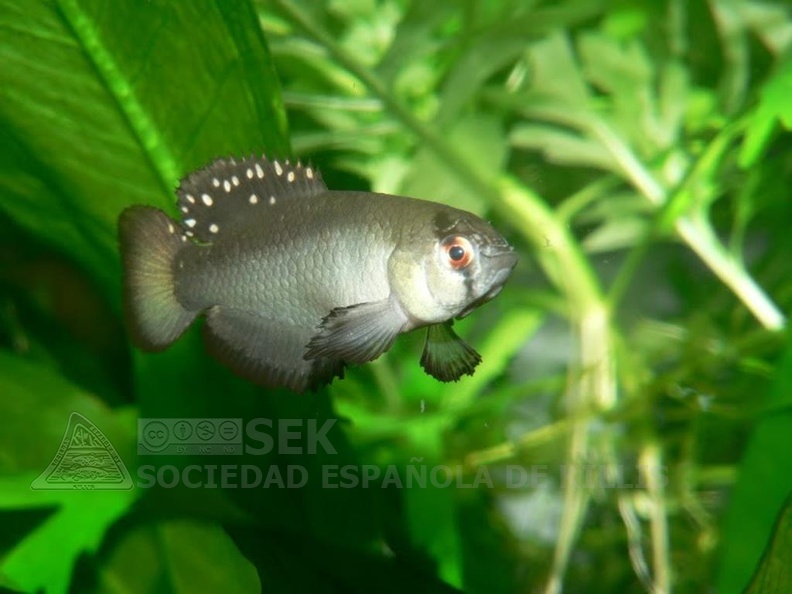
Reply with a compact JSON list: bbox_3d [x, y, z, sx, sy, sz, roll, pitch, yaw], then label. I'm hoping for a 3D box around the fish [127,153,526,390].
[{"bbox_3d":[-0.011,-0.003,0.174,0.055,0.028,0.021,-1,2,32],"label":"fish"}]

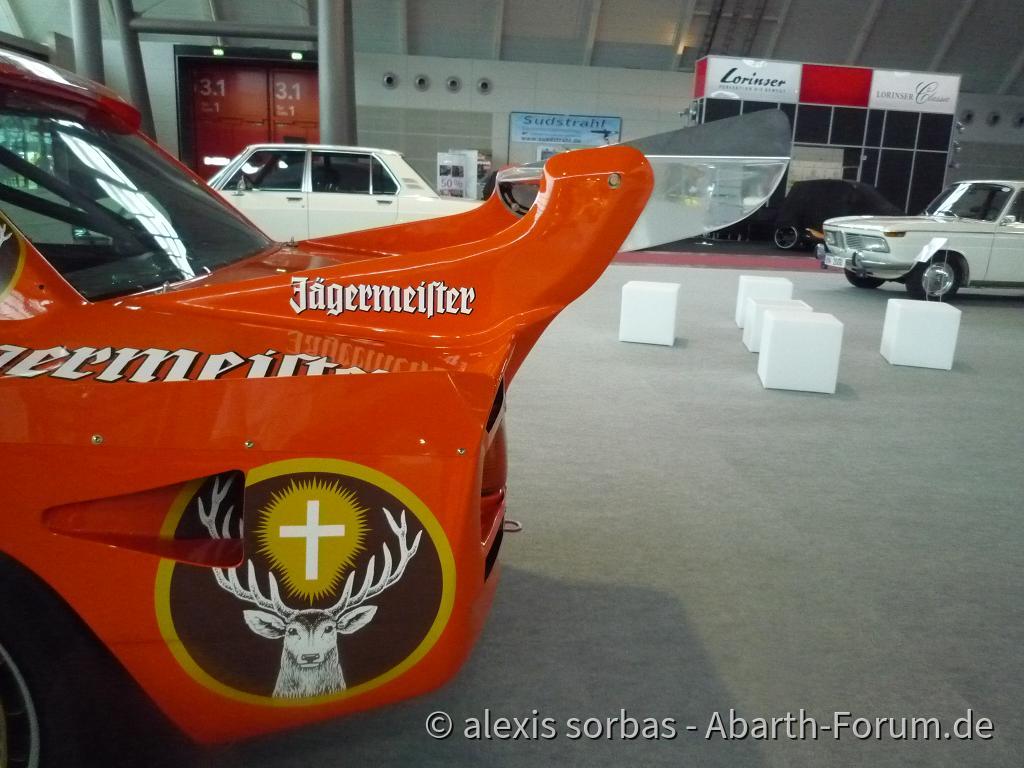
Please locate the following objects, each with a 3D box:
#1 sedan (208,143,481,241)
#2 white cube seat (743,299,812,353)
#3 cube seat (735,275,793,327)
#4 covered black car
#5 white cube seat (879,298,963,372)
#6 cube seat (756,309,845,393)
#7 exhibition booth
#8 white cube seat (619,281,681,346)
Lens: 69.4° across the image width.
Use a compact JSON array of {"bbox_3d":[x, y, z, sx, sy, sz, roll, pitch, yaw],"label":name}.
[{"bbox_3d":[-2.423,-2.203,9.182,4.620,1.420,1.690,0,15,-8],"label":"sedan"},{"bbox_3d":[1.984,-0.431,5.541,0.392,0.348,0.392,4,15,8],"label":"white cube seat"},{"bbox_3d":[2.209,-0.709,6.492,0.392,0.410,0.392,5,15,10],"label":"cube seat"},{"bbox_3d":[7.343,-3.572,15.843,4.000,1.470,1.750,2,15,0],"label":"covered black car"},{"bbox_3d":[2.918,-0.363,5.303,0.392,0.410,0.392,6,15,13],"label":"white cube seat"},{"bbox_3d":[1.765,-0.205,4.549,0.392,0.410,0.392,5,15,11],"label":"cube seat"},{"bbox_3d":[7.968,-6.056,19.572,6.950,4.400,1.200,-1,15,-10],"label":"exhibition booth"},{"bbox_3d":[1.075,-0.552,5.743,0.392,0.410,0.392,6,15,14],"label":"white cube seat"}]

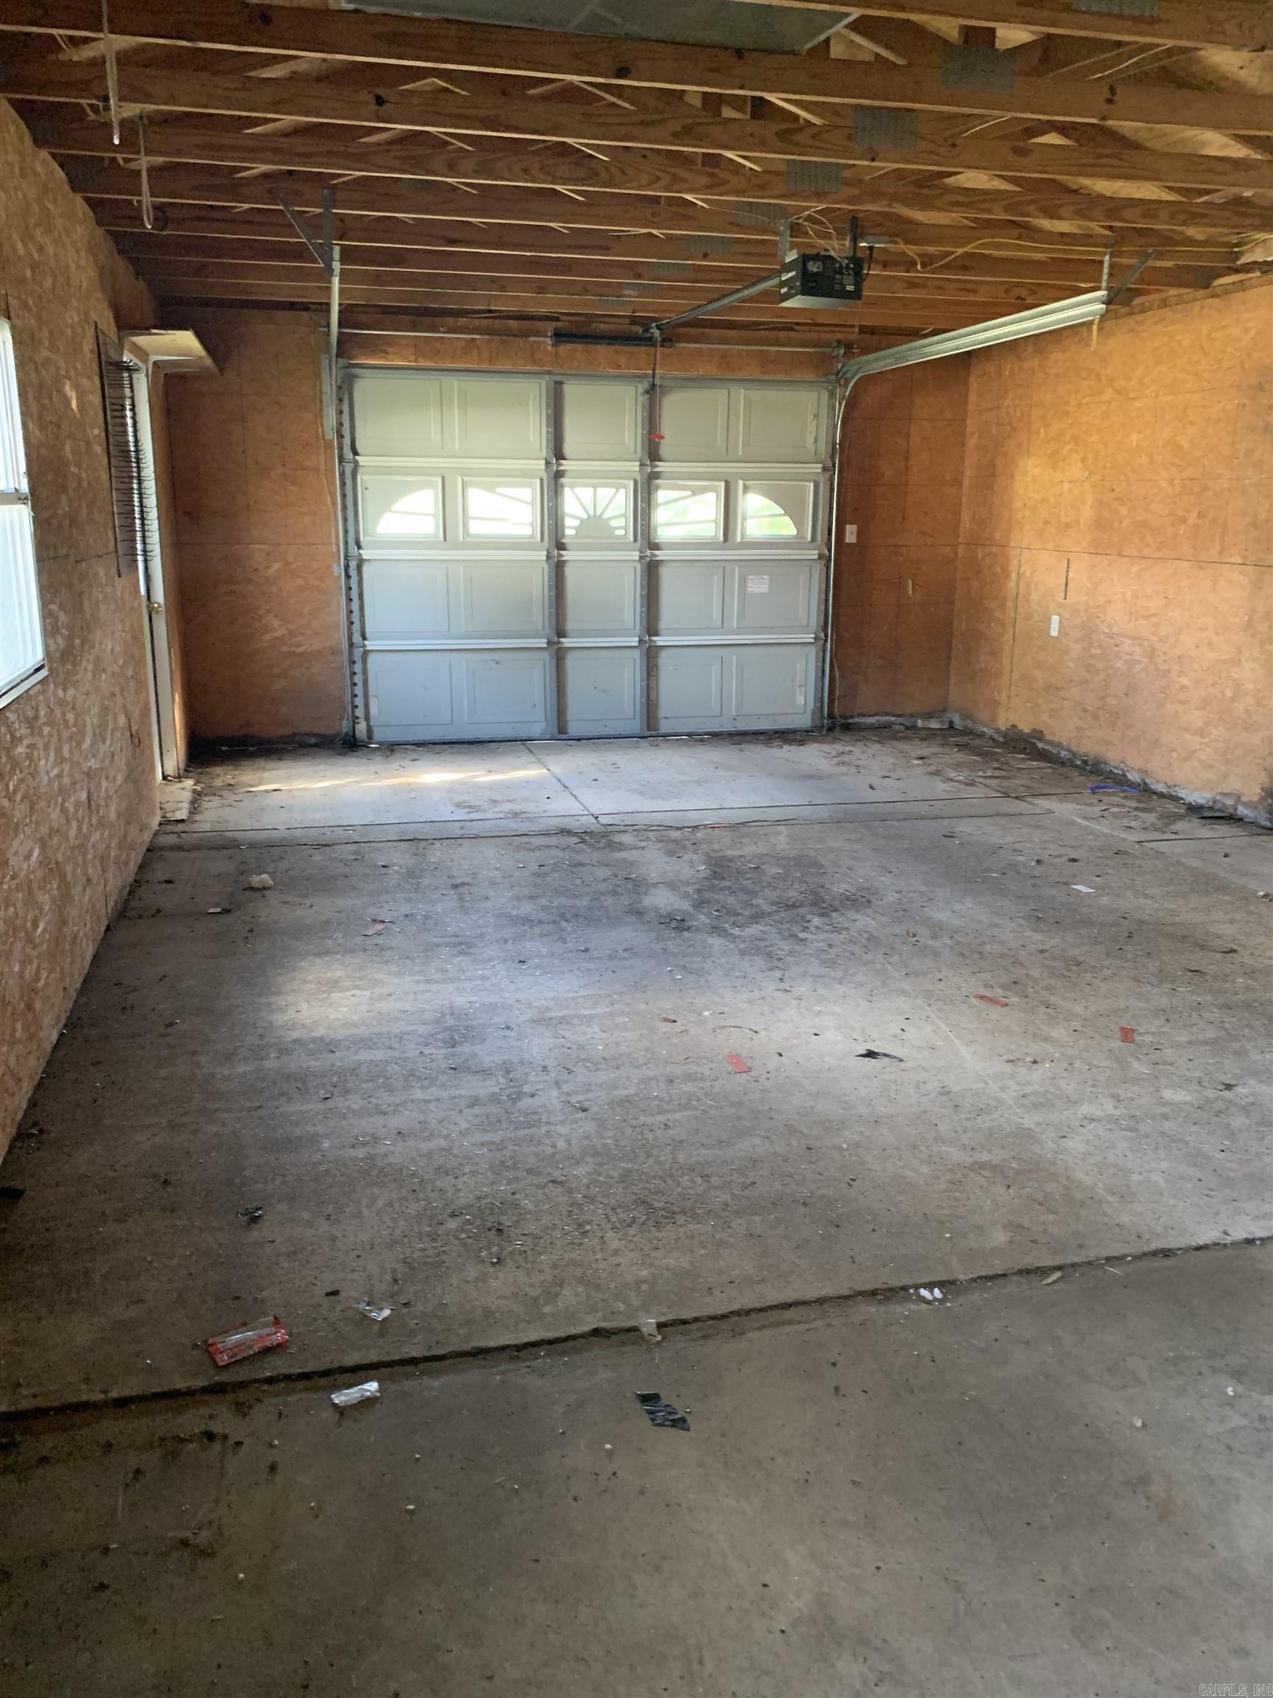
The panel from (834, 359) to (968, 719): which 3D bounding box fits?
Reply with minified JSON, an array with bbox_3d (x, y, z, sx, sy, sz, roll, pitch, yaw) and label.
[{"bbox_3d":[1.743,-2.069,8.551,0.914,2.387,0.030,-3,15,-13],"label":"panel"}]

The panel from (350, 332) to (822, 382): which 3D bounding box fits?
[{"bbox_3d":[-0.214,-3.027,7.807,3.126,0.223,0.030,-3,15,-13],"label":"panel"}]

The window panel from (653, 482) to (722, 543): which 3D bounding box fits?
[{"bbox_3d":[0.332,-2.151,8.138,0.475,0.374,0.030,-3,15,-13],"label":"window panel"}]

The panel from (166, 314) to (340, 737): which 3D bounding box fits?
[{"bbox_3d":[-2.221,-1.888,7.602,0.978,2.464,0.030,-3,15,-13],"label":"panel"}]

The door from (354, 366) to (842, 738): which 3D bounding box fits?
[{"bbox_3d":[-0.219,-1.826,8.084,3.094,2.225,0.060,-3,15,-13],"label":"door"}]

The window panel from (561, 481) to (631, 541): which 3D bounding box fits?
[{"bbox_3d":[-0.240,-2.120,8.002,0.473,0.378,0.030,-3,15,-13],"label":"window panel"}]

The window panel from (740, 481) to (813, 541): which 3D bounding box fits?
[{"bbox_3d":[0.912,-2.185,8.274,0.499,0.377,0.030,-3,15,-13],"label":"window panel"}]

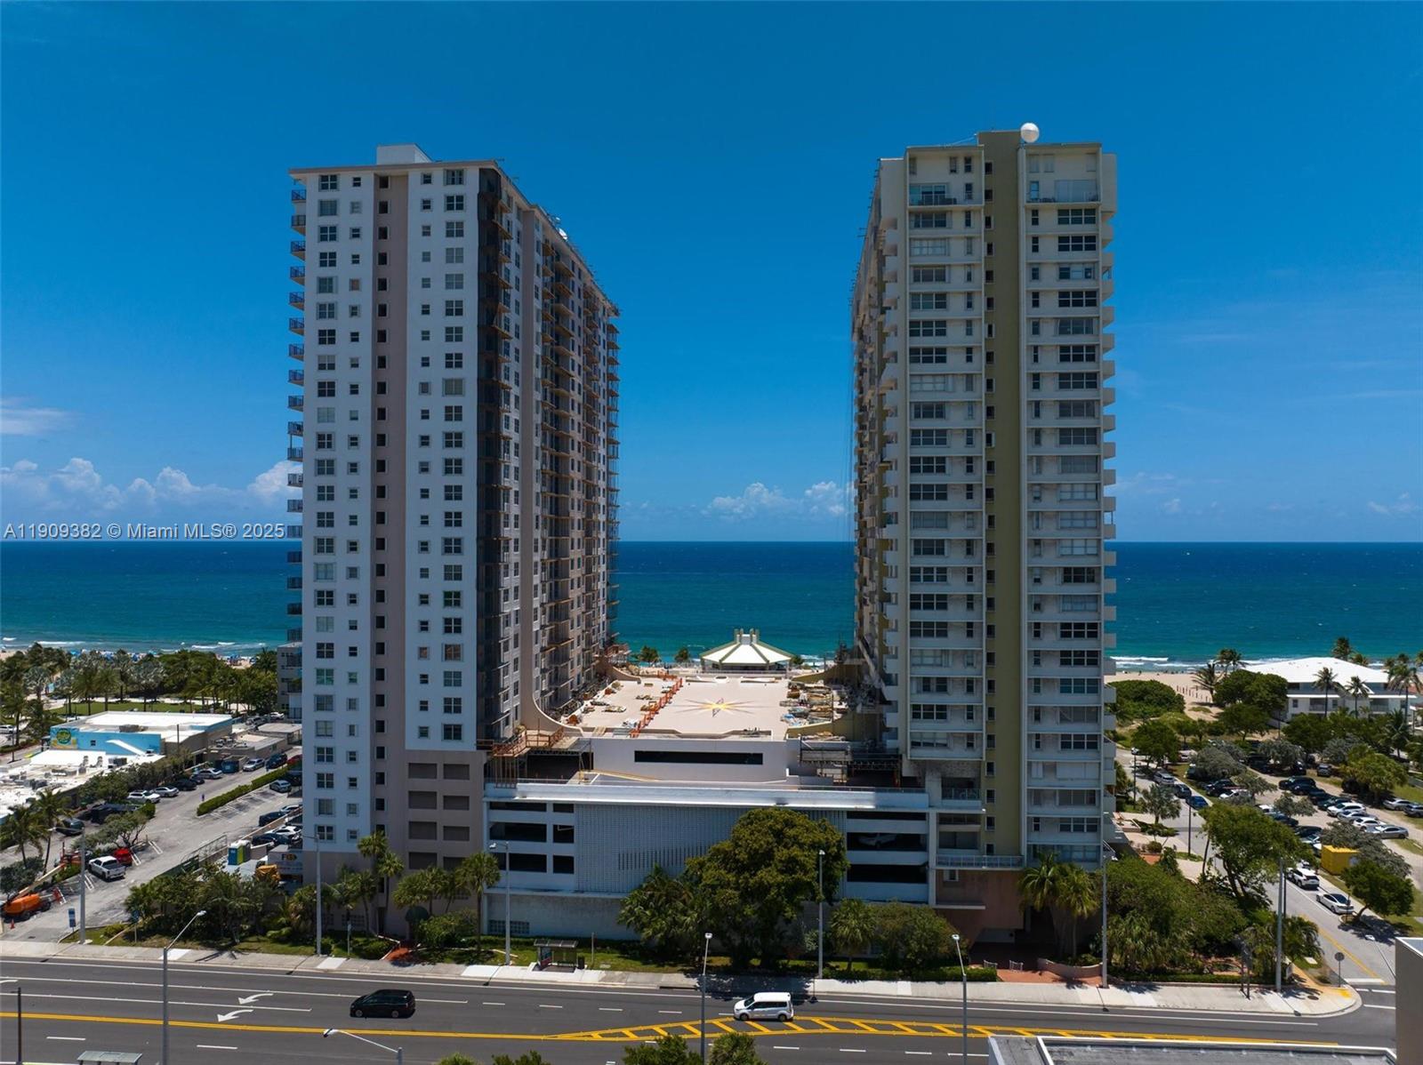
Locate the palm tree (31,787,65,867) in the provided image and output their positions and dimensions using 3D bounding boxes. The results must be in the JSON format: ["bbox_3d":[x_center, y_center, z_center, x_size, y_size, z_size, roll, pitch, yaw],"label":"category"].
[{"bbox_3d":[-74.735,33.814,111.341,3.800,9.460,3.800,0,0,0],"label":"palm tree"}]

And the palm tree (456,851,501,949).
[{"bbox_3d":[-21.931,34.790,93.015,4.194,9.082,4.194,0,0,6],"label":"palm tree"}]

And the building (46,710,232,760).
[{"bbox_3d":[-105.672,37.702,183.297,25.700,4.600,20.800,0,0,6],"label":"building"}]

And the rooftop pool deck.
[{"bbox_3d":[-0.711,22.449,130.124,30.000,1.400,47.000,0,0,6],"label":"rooftop pool deck"}]

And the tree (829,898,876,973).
[{"bbox_3d":[12.552,35.995,88.178,4.274,6.662,4.274,0,0,6],"label":"tree"}]

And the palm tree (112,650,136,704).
[{"bbox_3d":[-135.277,33.228,227.061,5.200,11.900,5.200,0,0,0],"label":"palm tree"}]

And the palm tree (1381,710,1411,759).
[{"bbox_3d":[121.527,35.875,174.778,5.320,8.473,5.320,0,0,6],"label":"palm tree"}]

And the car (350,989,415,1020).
[{"bbox_3d":[-26.172,37.529,79.012,4.950,1.740,1.930,0,0,5],"label":"car"}]

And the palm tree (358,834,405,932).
[{"bbox_3d":[-32.164,34.375,96.119,4.550,9.934,4.550,0,0,6],"label":"palm tree"}]

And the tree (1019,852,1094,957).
[{"bbox_3d":[30.768,33.259,87.899,6.400,9.500,5.500,0,0,0],"label":"tree"}]

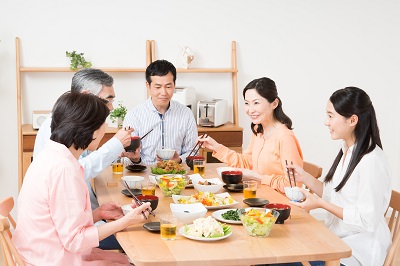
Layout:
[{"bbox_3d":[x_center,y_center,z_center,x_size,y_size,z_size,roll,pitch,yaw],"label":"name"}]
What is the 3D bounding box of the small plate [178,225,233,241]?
[{"bbox_3d":[0.024,0.415,3.169,0.217,0.024,0.217,0,10,0],"label":"small plate"}]

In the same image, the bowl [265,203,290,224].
[{"bbox_3d":[0.338,0.356,3.370,0.112,0.068,0.112,0,10,0],"label":"bowl"}]

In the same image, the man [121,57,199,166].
[{"bbox_3d":[-0.225,0.245,4.511,0.490,1.290,0.700,-1,10,-7],"label":"man"}]

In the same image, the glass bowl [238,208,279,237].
[{"bbox_3d":[0.245,0.376,3.204,0.167,0.086,0.167,0,10,0],"label":"glass bowl"}]

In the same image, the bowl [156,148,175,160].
[{"bbox_3d":[-0.210,0.136,4.790,0.117,0.057,0.117,2,9,0],"label":"bowl"}]

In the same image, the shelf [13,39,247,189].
[{"bbox_3d":[-0.517,0.005,5.814,1.671,1.385,0.370,-1,10,-16],"label":"shelf"}]

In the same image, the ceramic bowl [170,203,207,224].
[{"bbox_3d":[-0.052,0.361,3.434,0.150,0.070,0.145,0,9,-14],"label":"ceramic bowl"}]

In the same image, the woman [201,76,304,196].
[{"bbox_3d":[0.325,0.337,4.152,0.700,1.235,0.540,-6,11,-29],"label":"woman"}]

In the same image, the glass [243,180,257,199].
[{"bbox_3d":[0.255,0.285,3.913,0.069,0.087,0.069,2,9,0],"label":"glass"}]

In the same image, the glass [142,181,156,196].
[{"bbox_3d":[-0.244,0.280,3.761,0.069,0.083,0.069,0,10,0],"label":"glass"}]

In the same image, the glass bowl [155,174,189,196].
[{"bbox_3d":[-0.140,0.270,3.925,0.170,0.088,0.170,2,9,0],"label":"glass bowl"}]

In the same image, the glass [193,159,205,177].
[{"bbox_3d":[-0.003,0.199,4.397,0.069,0.087,0.069,2,9,0],"label":"glass"}]

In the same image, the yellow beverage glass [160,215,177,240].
[{"bbox_3d":[-0.129,0.391,3.185,0.069,0.087,0.069,2,9,0],"label":"yellow beverage glass"}]

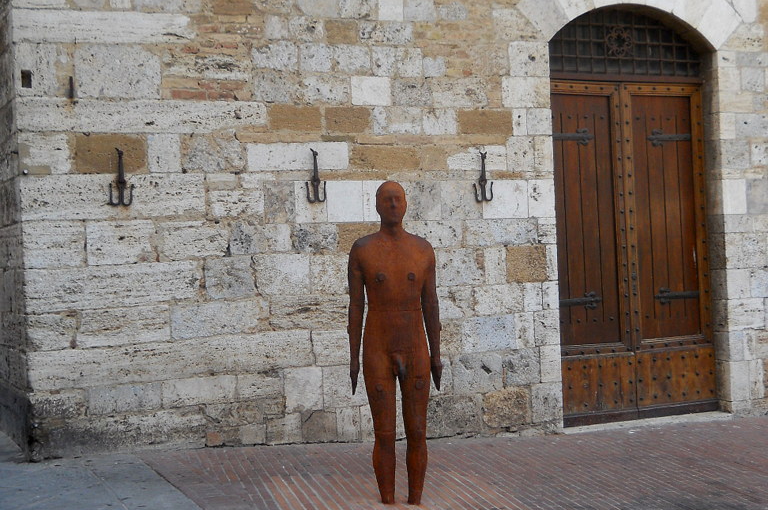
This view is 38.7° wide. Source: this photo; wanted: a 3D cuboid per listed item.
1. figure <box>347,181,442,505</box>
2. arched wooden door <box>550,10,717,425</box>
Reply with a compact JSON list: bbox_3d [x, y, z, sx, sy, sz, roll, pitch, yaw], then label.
[{"bbox_3d":[0.067,0.492,6.120,0.530,1.800,0.310,-2,-1,-8],"label":"figure"},{"bbox_3d":[2.143,-0.361,9.469,1.700,3.550,0.160,-2,-1,-24],"label":"arched wooden door"}]

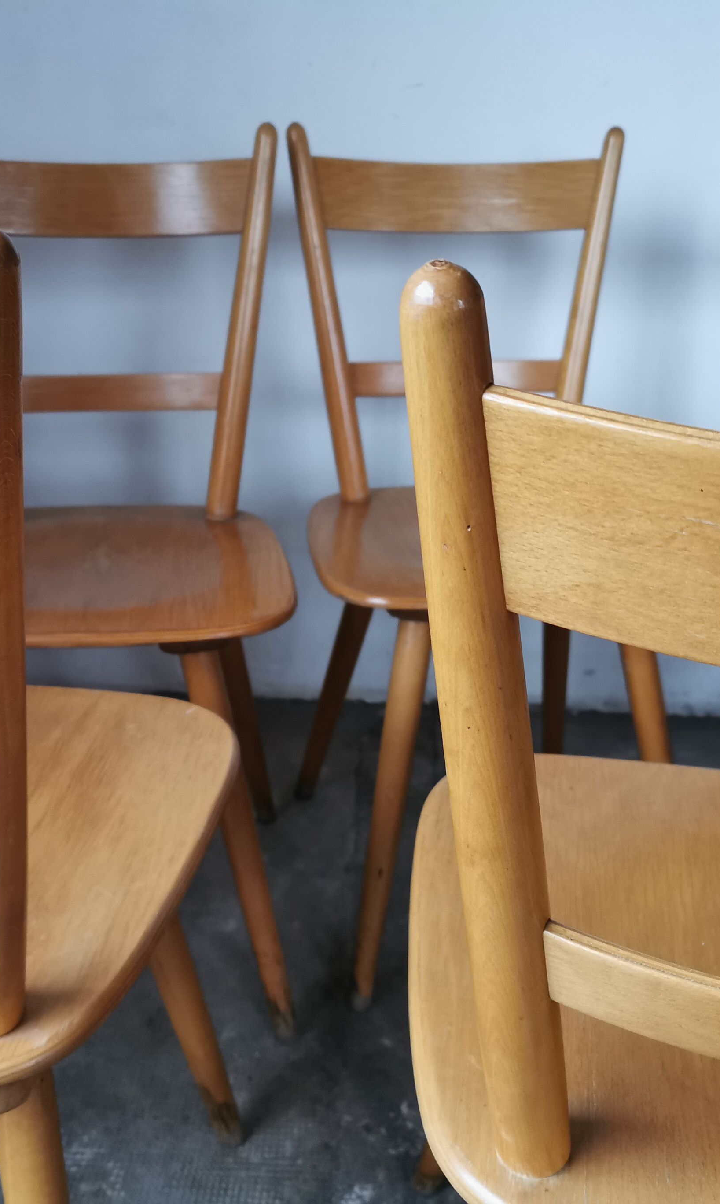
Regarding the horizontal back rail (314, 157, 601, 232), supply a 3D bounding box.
[{"bbox_3d":[0.110,-0.468,1.441,0.332,0.079,0.041,-3,14,-11],"label":"horizontal back rail"}]

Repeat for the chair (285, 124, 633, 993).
[{"bbox_3d":[0.145,-0.063,1.382,0.405,0.849,0.453,-3,23,-11],"label":"chair"}]

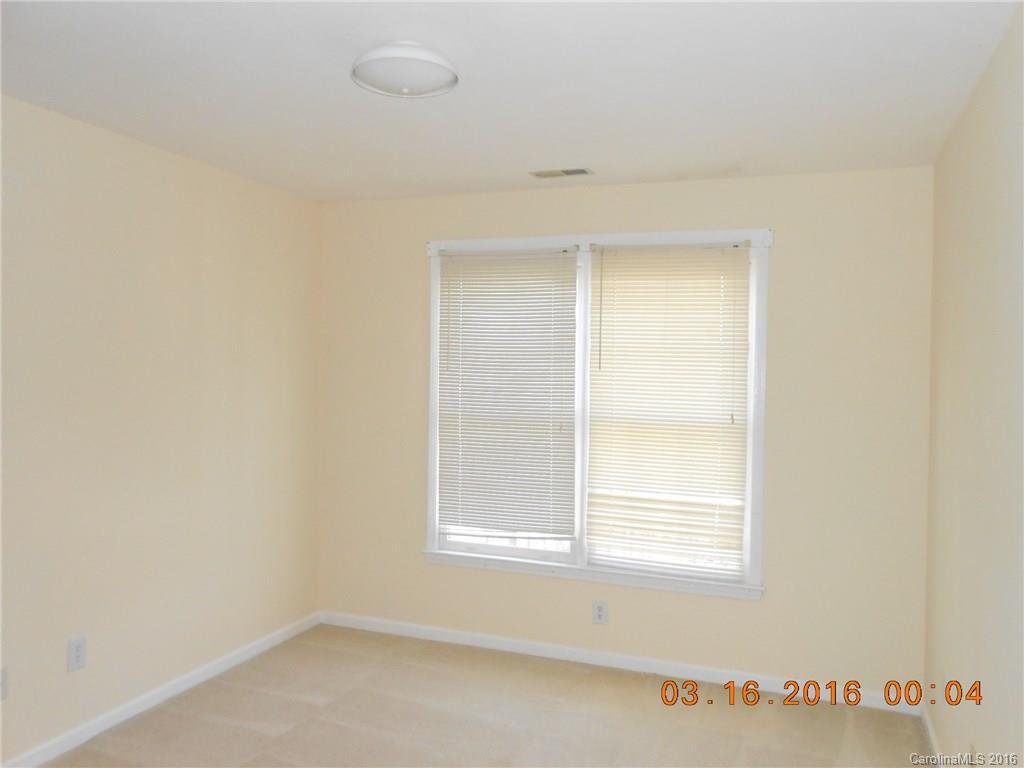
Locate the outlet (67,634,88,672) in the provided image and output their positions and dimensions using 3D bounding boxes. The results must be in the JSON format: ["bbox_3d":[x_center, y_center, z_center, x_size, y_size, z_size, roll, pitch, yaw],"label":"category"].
[{"bbox_3d":[-1.671,1.038,2.953,0.012,0.118,0.074,1,1,21],"label":"outlet"}]

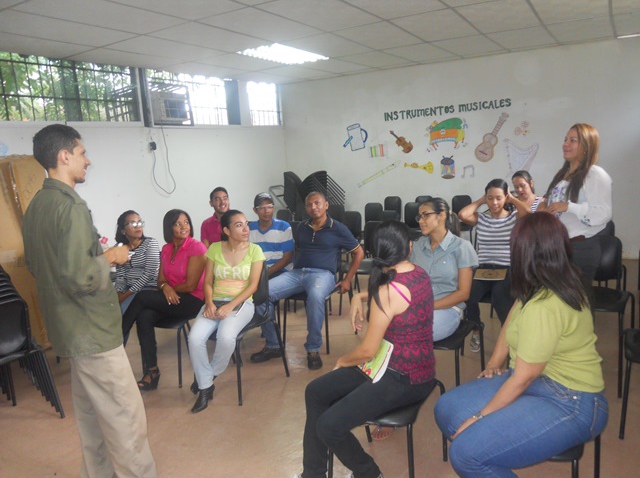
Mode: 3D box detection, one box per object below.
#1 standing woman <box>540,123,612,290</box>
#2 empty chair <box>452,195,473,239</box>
[{"bbox_3d":[1.486,0.125,3.064,0.360,1.580,0.470,-5,9,-11],"label":"standing woman"},{"bbox_3d":[1.822,-0.143,6.799,0.470,0.820,0.530,2,11,31],"label":"empty chair"}]

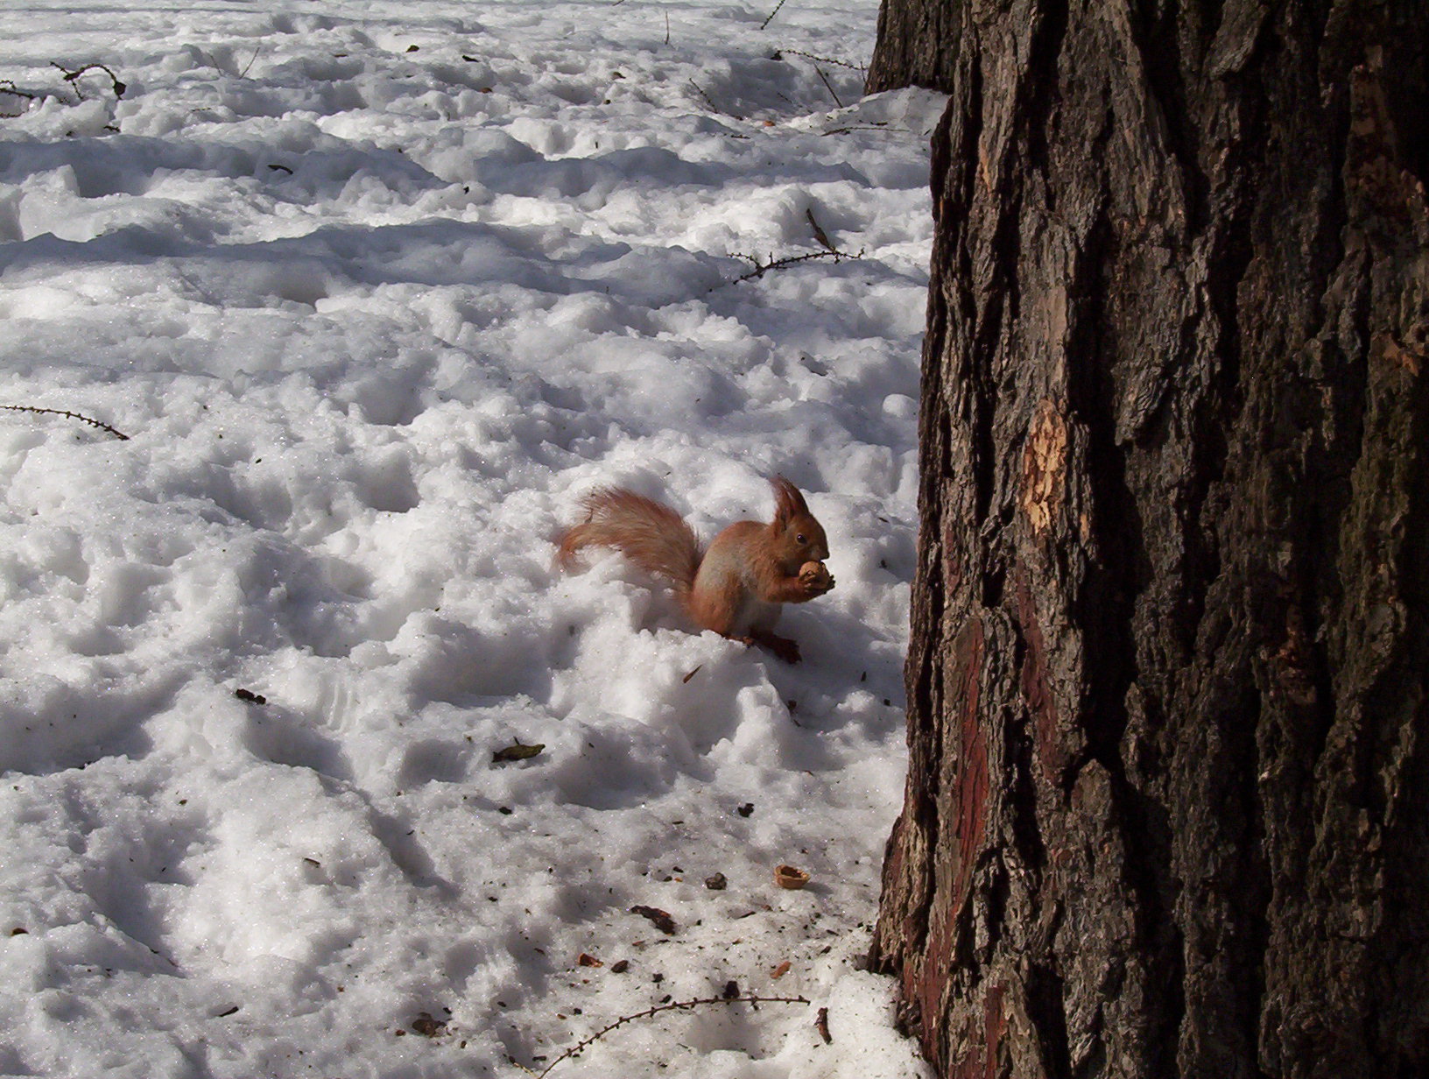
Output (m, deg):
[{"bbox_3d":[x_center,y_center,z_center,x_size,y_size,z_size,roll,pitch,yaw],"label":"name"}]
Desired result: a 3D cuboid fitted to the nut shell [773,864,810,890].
[{"bbox_3d":[0.072,0.315,3.866,0.034,0.017,0.029,2,18,5],"label":"nut shell"}]

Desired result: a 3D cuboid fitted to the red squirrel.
[{"bbox_3d":[-0.019,0.032,4.370,0.280,0.190,0.100,6,19,17],"label":"red squirrel"}]

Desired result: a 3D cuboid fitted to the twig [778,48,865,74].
[{"bbox_3d":[0.184,-0.827,7.150,0.165,0.033,0.030,9,20,27],"label":"twig"}]

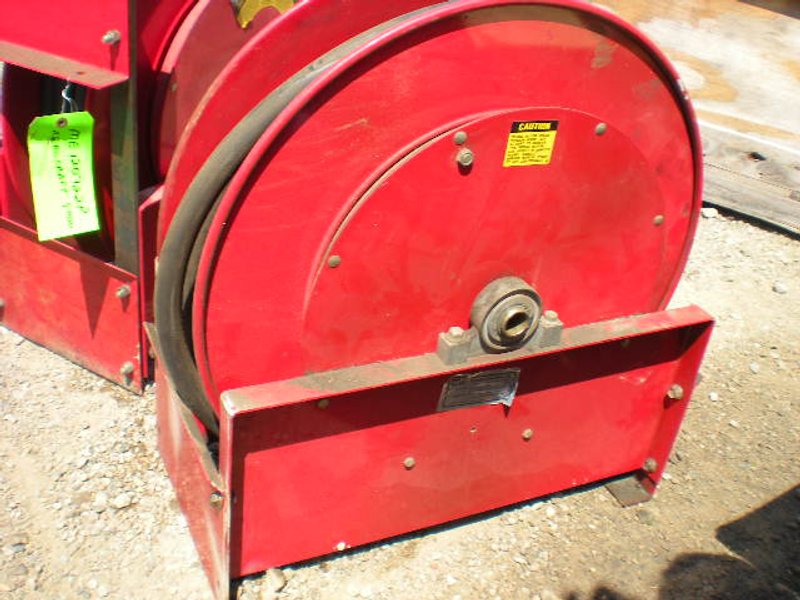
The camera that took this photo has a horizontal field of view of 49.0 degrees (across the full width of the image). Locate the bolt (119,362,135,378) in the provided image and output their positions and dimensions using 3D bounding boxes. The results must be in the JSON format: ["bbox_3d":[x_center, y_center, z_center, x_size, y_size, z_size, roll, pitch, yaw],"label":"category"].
[{"bbox_3d":[-0.381,0.097,1.216,0.016,0.016,0.015,21,32,22],"label":"bolt"}]

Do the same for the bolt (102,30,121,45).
[{"bbox_3d":[-0.327,-0.297,0.991,0.015,0.015,0.018,21,32,22],"label":"bolt"}]

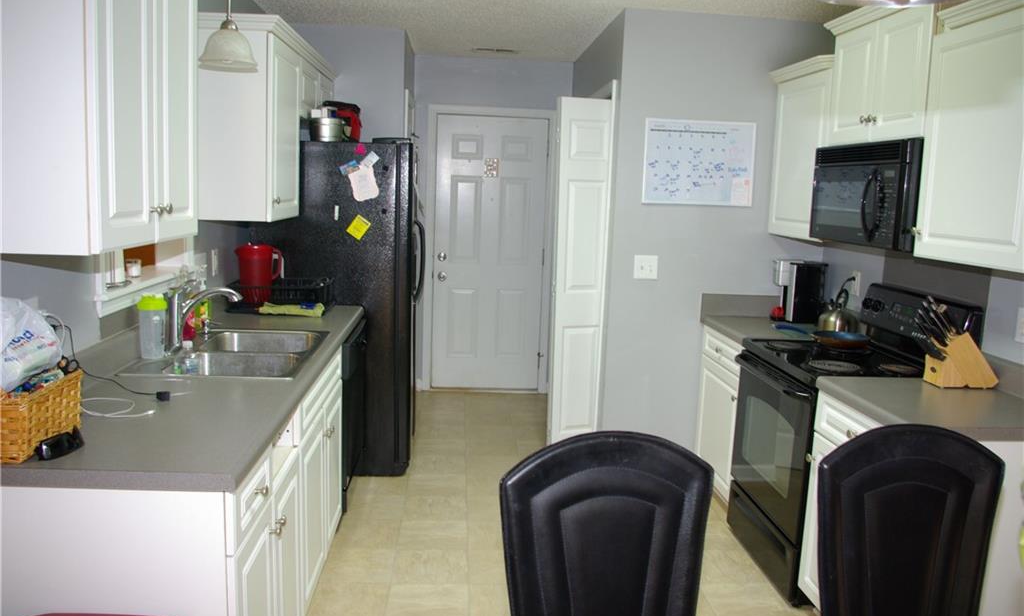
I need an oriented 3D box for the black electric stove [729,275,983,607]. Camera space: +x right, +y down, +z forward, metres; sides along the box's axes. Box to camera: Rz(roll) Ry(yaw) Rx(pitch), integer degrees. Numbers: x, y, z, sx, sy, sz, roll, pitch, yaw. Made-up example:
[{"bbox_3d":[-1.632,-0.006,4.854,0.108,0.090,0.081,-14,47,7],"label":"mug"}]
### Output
[{"bbox_3d":[1.355,0.515,3.186,0.700,1.187,0.760,2,9,-4],"label":"black electric stove"}]

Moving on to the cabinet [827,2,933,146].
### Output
[{"bbox_3d":[1.578,-0.917,2.993,0.365,0.542,0.760,2,9,-4],"label":"cabinet"}]

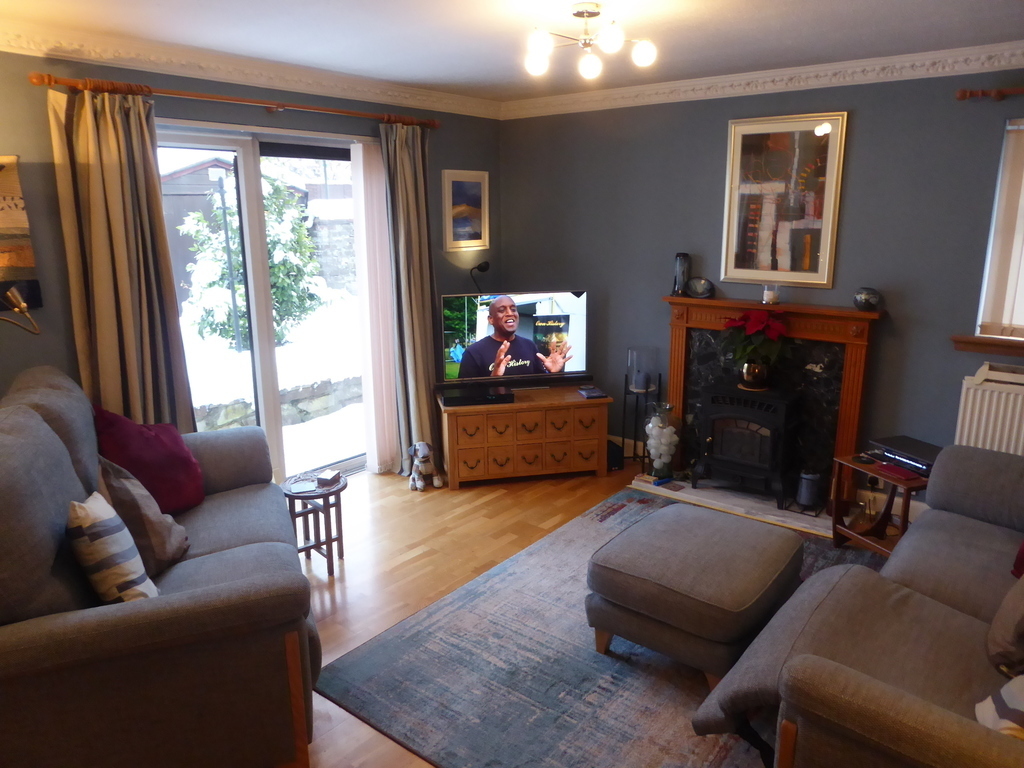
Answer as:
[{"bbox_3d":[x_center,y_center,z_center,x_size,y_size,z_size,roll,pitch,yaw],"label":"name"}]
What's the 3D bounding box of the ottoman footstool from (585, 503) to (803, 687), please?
[{"bbox_3d":[0.723,0.817,2.898,0.618,0.440,0.675,10,17,36],"label":"ottoman footstool"}]

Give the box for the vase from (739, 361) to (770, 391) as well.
[{"bbox_3d":[1.389,-0.046,4.226,0.178,0.145,0.178,11,17,39],"label":"vase"}]

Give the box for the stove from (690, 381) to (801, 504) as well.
[{"bbox_3d":[1.353,0.341,4.270,0.510,0.623,0.255,10,17,36],"label":"stove"}]

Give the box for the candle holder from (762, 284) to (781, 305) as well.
[{"bbox_3d":[1.453,-0.501,4.141,0.090,0.098,0.090,11,17,39],"label":"candle holder"}]

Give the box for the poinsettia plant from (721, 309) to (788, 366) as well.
[{"bbox_3d":[1.362,-0.256,4.154,0.340,0.280,0.320,11,17,39],"label":"poinsettia plant"}]

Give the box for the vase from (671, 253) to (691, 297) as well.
[{"bbox_3d":[1.031,-0.665,4.516,0.100,0.269,0.100,10,17,36],"label":"vase"}]

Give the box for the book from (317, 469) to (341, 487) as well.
[{"bbox_3d":[-0.863,0.448,3.499,0.070,0.042,0.115,4,14,16],"label":"book"}]

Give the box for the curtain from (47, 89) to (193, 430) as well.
[{"bbox_3d":[-1.775,-0.213,3.444,0.130,2.112,0.420,11,17,39],"label":"curtain"}]

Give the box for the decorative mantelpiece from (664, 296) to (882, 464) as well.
[{"bbox_3d":[1.464,0.073,4.362,1.213,1.104,0.200,10,17,36],"label":"decorative mantelpiece"}]

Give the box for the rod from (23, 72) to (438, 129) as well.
[{"bbox_3d":[-1.208,-1.446,3.869,0.085,0.065,2.314,11,17,39],"label":"rod"}]

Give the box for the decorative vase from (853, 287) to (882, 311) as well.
[{"bbox_3d":[1.886,-0.449,3.910,0.142,0.127,0.142,10,17,36],"label":"decorative vase"}]

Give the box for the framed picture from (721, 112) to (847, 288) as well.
[{"bbox_3d":[1.491,-1.010,4.123,0.644,0.910,0.030,11,17,39],"label":"framed picture"}]

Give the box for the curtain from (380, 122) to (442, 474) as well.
[{"bbox_3d":[-0.625,-0.471,4.625,0.145,2.150,0.410,10,17,36],"label":"curtain"}]

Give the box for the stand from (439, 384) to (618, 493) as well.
[{"bbox_3d":[0.064,0.327,4.763,1.065,0.520,0.451,-3,14,-14],"label":"stand"}]

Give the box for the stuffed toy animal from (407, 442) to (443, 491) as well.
[{"bbox_3d":[-0.538,0.500,4.562,0.200,0.275,0.205,-3,14,-14],"label":"stuffed toy animal"}]

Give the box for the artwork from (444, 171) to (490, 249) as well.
[{"bbox_3d":[-0.311,-1.173,5.019,0.035,0.525,0.450,10,17,36],"label":"artwork"}]

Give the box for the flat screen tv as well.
[{"bbox_3d":[0.026,-0.314,4.859,0.968,0.571,0.080,-3,14,-14],"label":"flat screen tv"}]

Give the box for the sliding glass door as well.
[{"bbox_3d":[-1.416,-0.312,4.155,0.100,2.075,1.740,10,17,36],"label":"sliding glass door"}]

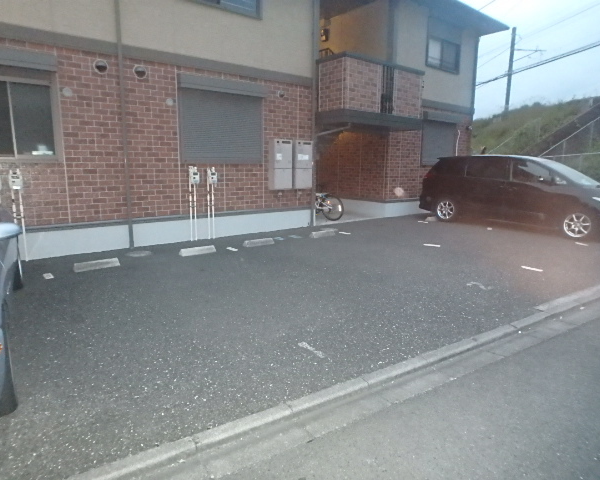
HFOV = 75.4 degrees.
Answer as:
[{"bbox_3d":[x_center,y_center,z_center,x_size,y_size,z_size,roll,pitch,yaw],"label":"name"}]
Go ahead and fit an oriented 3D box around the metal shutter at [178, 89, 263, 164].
[{"bbox_3d":[-1.406,-2.098,7.331,1.742,1.300,0.060,-8,13,-37],"label":"metal shutter"}]

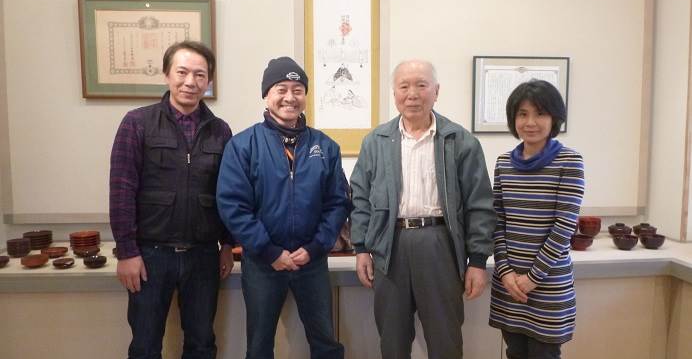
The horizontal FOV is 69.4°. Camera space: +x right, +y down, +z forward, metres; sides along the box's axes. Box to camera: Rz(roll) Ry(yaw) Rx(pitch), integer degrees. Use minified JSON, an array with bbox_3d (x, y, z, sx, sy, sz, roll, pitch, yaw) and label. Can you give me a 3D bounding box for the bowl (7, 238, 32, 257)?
[{"bbox_3d":[-1.718,0.362,2.632,0.109,0.079,0.109,0,5,-5],"label":"bowl"}]

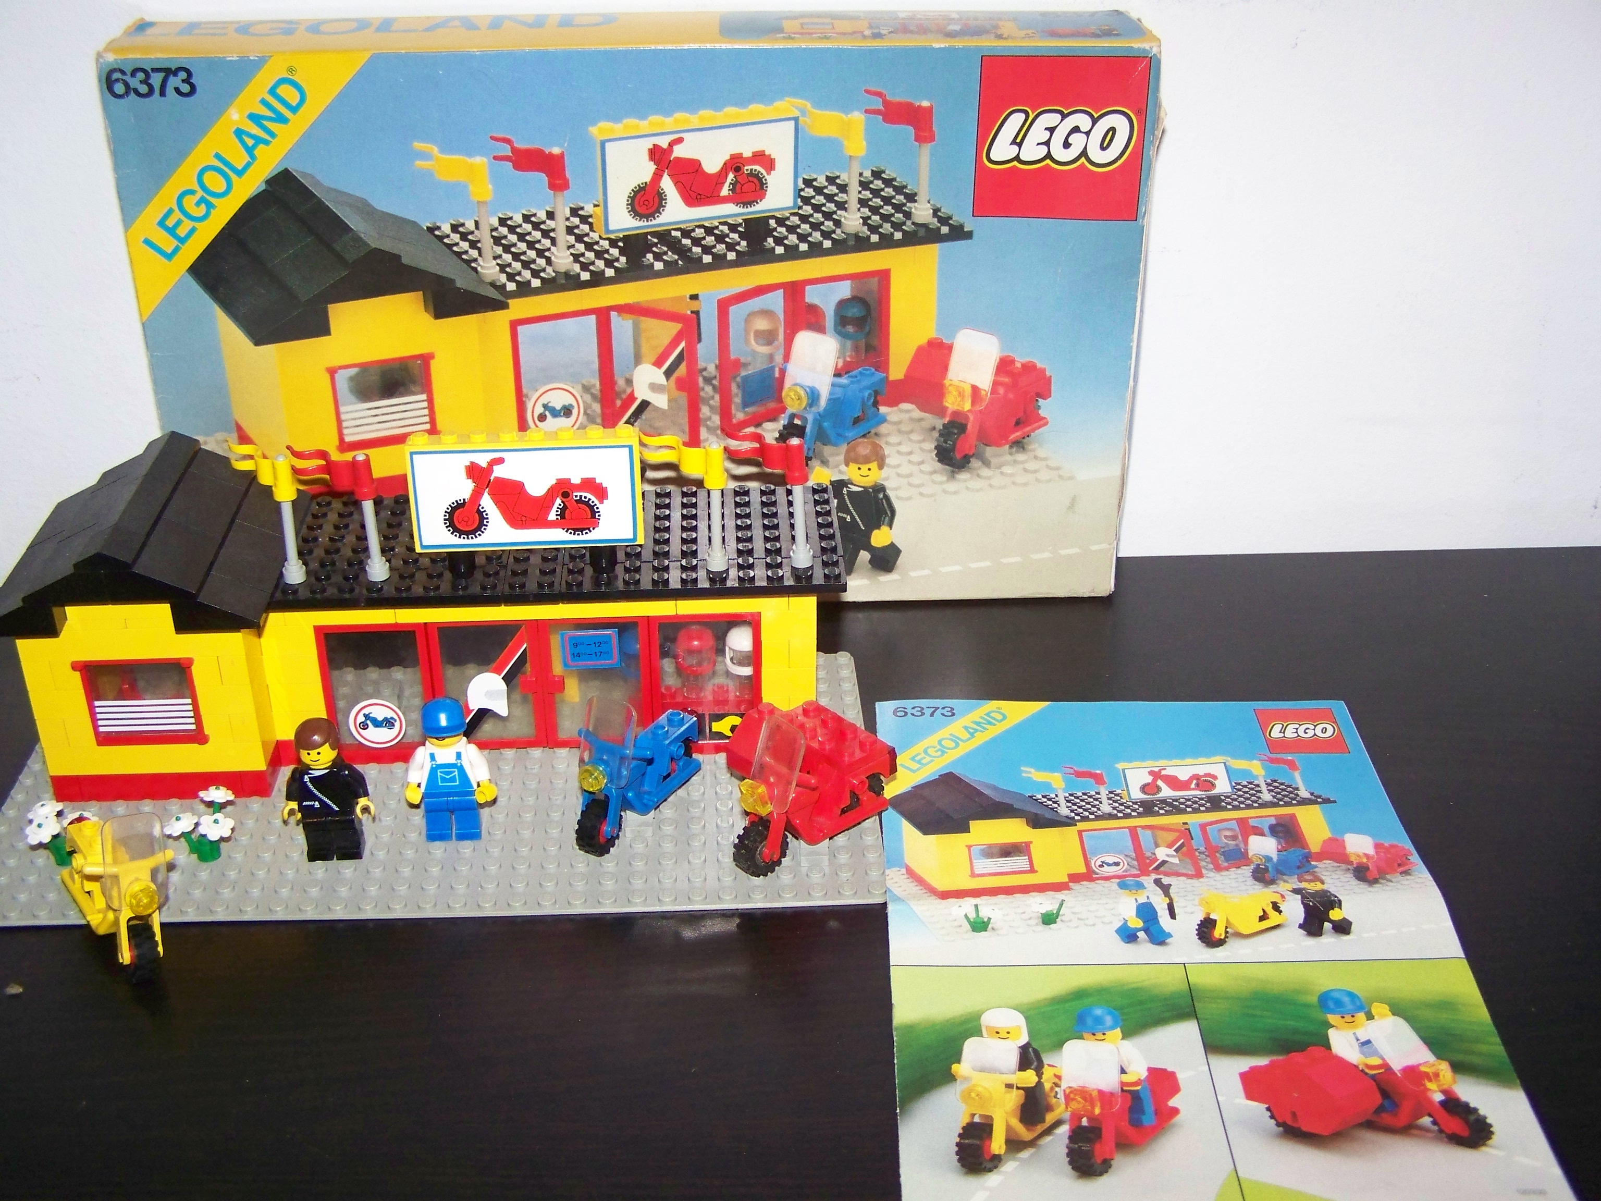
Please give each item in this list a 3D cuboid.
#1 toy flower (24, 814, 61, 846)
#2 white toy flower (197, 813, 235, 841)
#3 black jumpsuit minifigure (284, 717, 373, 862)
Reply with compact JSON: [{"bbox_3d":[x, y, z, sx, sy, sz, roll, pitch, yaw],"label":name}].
[{"bbox_3d":[-0.205,0.062,0.476,0.010,0.003,0.010,-2,49,-2],"label":"toy flower"},{"bbox_3d":[-0.158,0.061,0.476,0.010,0.003,0.010,8,37,-8],"label":"white toy flower"},{"bbox_3d":[-0.127,0.051,0.475,0.025,0.042,0.014,-2,29,-3],"label":"black jumpsuit minifigure"}]

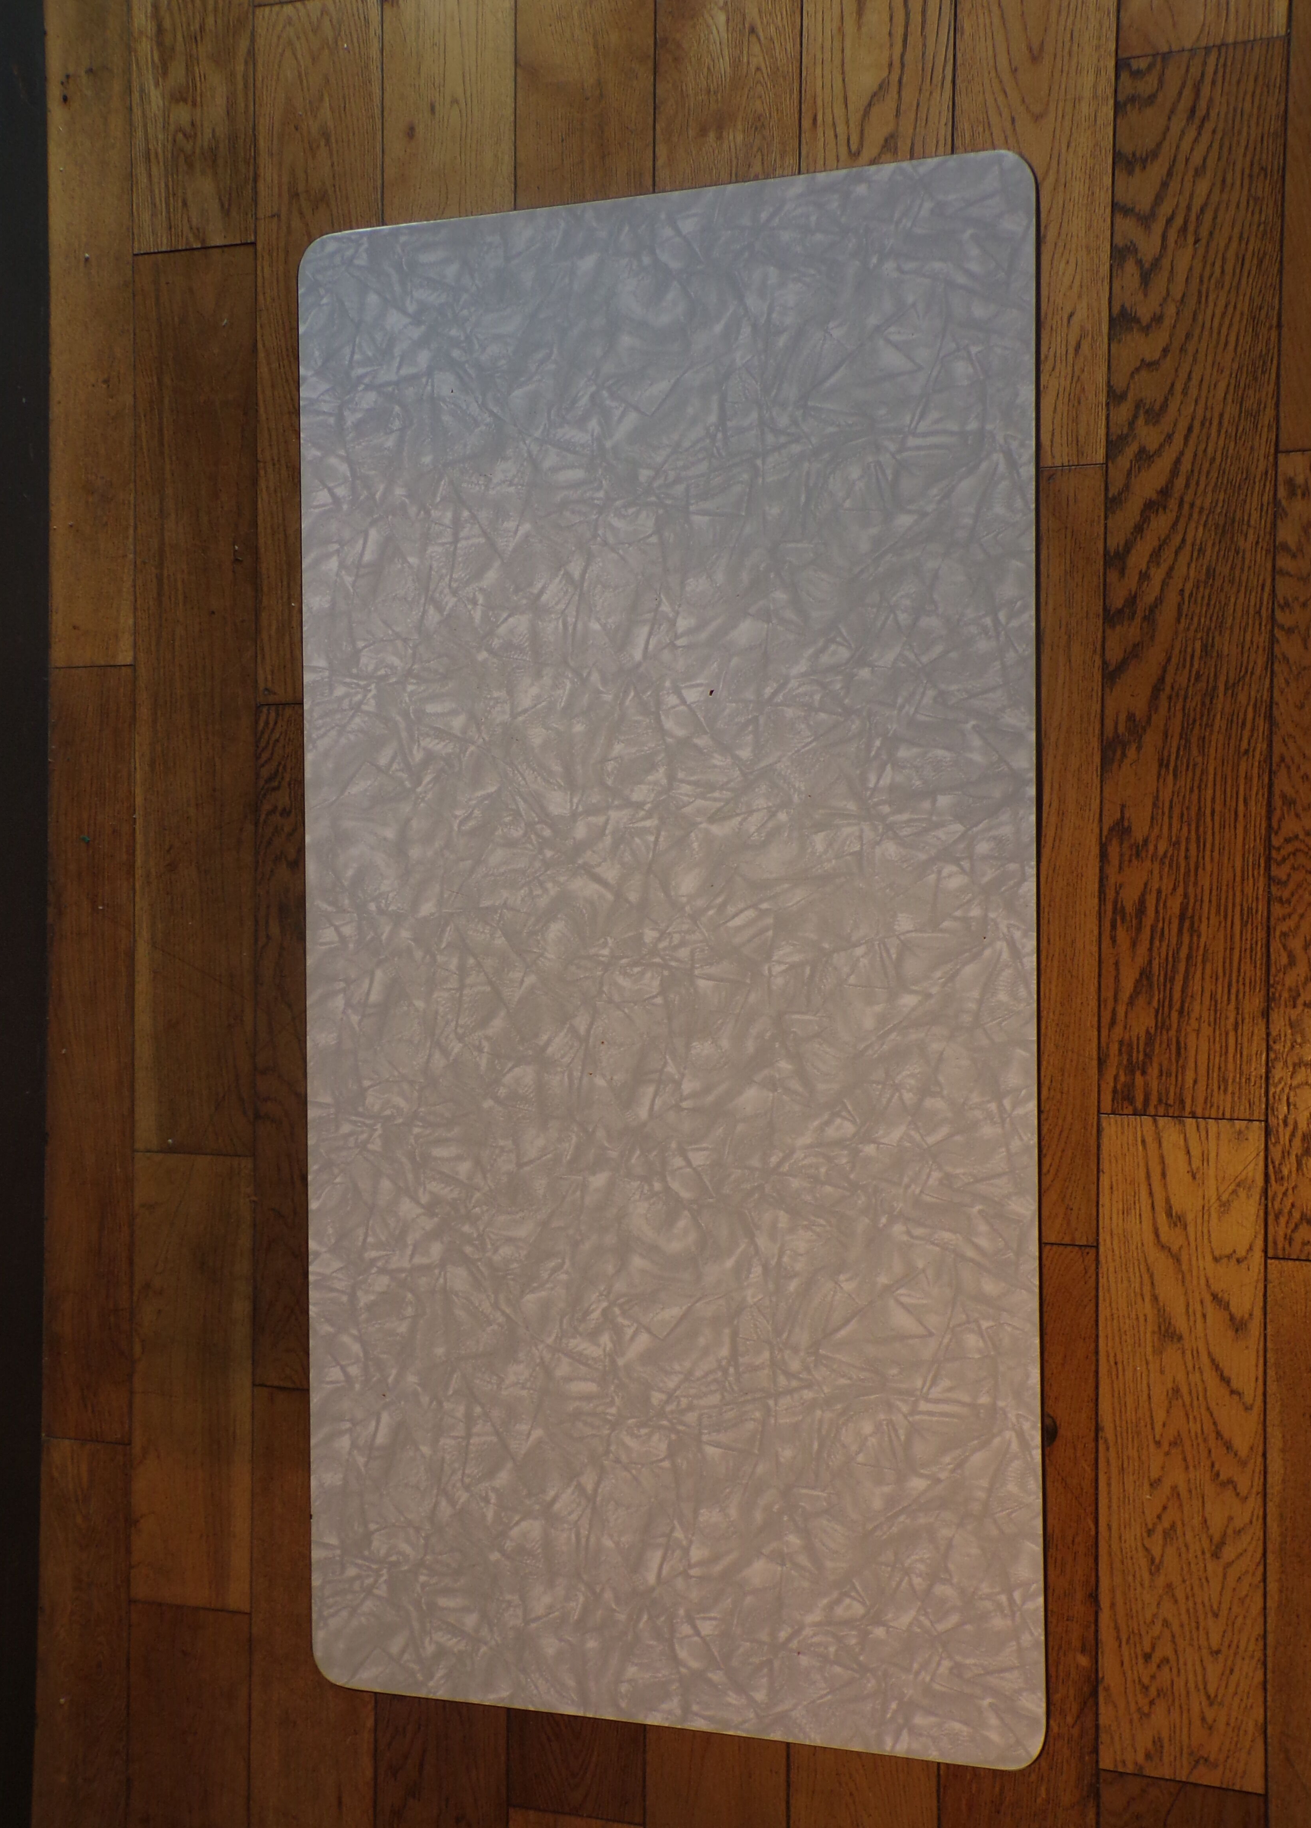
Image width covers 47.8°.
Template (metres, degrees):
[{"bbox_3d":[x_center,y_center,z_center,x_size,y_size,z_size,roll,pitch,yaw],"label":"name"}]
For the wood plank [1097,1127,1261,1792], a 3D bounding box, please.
[{"bbox_3d":[0.407,0.412,1.146,0.122,0.020,0.513,1,91,13],"label":"wood plank"}]

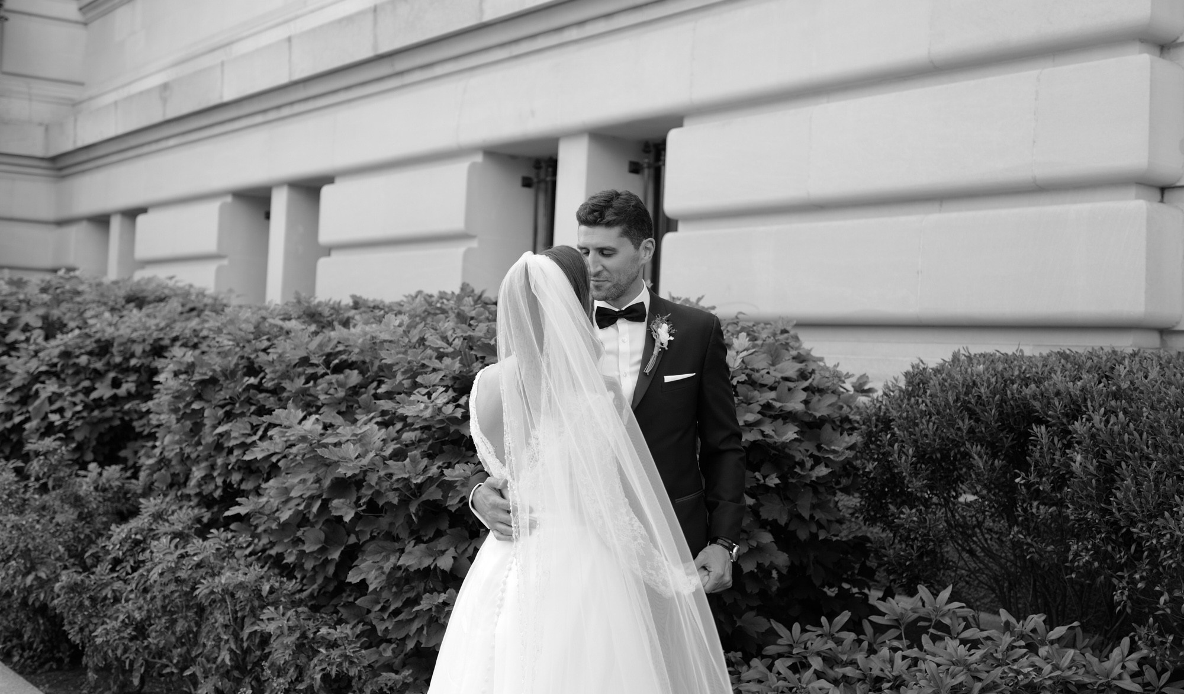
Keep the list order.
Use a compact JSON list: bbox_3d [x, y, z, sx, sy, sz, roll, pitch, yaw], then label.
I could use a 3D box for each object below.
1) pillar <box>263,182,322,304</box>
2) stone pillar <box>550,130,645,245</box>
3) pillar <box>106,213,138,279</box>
[{"bbox_3d":[-2.451,-0.710,11.617,0.432,1.249,0.322,2,0,-38],"label":"pillar"},{"bbox_3d":[0.035,-0.629,8.381,0.432,1.239,0.298,2,0,-38],"label":"stone pillar"},{"bbox_3d":[-4.930,-0.785,14.842,0.432,1.249,0.312,2,0,-38],"label":"pillar"}]

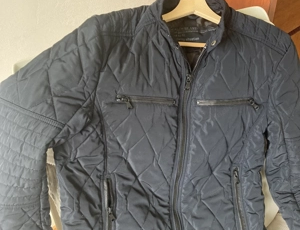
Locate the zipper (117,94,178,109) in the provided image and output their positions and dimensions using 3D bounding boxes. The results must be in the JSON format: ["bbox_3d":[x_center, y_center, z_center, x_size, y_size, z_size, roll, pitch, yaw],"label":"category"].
[{"bbox_3d":[-0.007,-0.030,0.710,0.132,0.026,0.015,5,-4,-14],"label":"zipper"}]

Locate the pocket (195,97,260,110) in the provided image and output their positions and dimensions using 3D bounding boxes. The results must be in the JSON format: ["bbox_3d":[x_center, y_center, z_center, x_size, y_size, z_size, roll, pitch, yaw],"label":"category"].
[{"bbox_3d":[0.180,-0.029,0.755,0.160,0.026,0.015,-2,-2,-15],"label":"pocket"}]

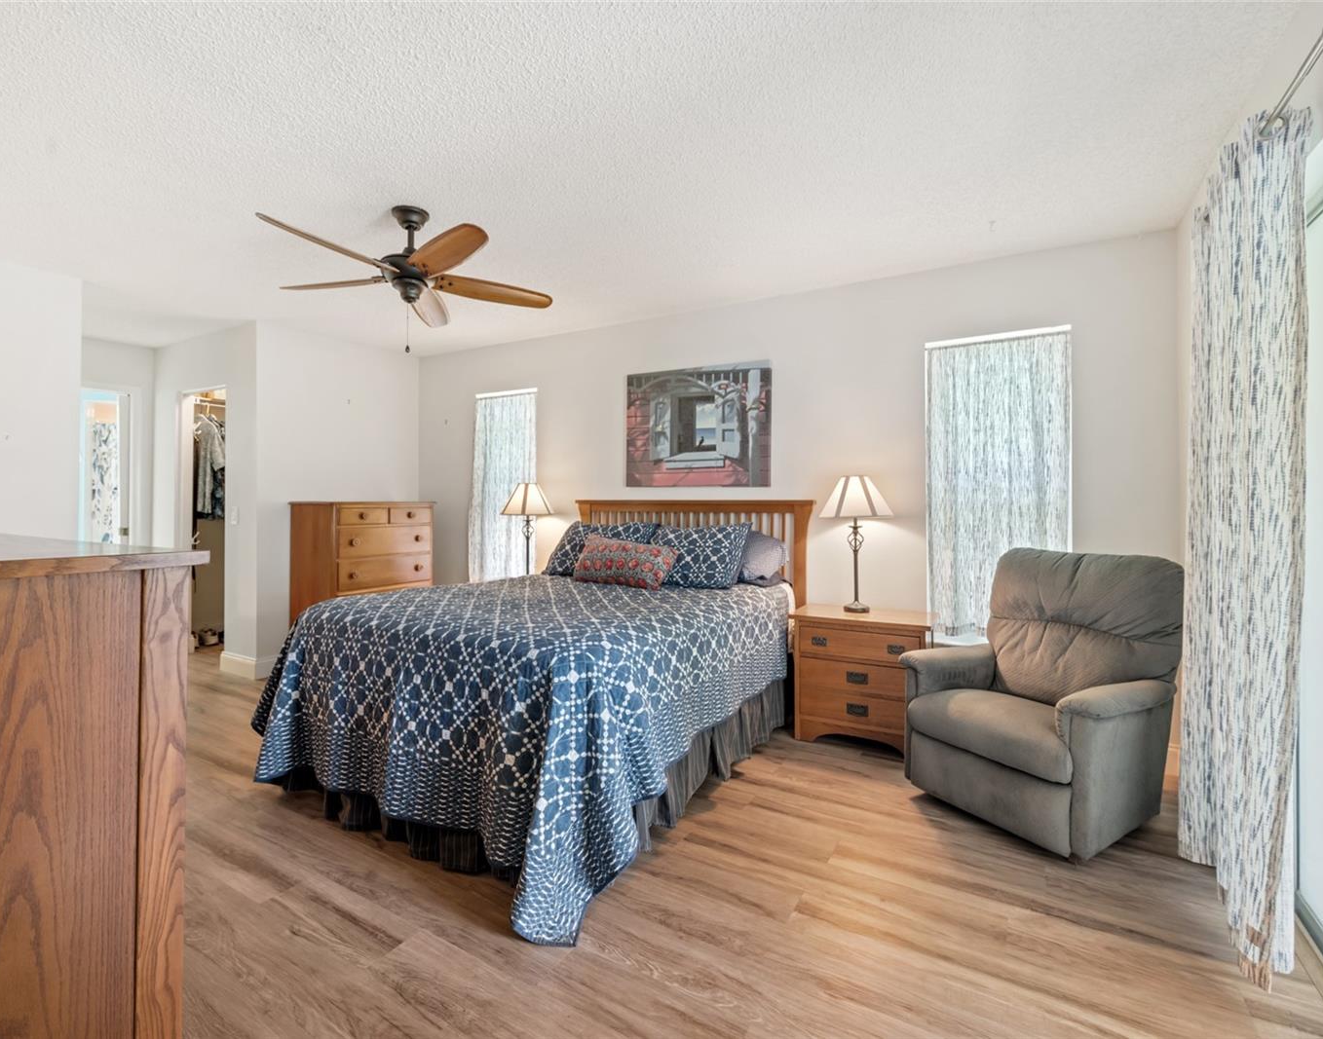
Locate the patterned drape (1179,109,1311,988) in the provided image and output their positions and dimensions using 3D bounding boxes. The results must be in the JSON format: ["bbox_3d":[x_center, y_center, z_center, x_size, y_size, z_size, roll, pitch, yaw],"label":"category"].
[{"bbox_3d":[1.654,0.075,1.757,0.140,2.140,0.700,1,0,30],"label":"patterned drape"}]

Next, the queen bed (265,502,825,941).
[{"bbox_3d":[-0.394,0.501,2.917,1.740,1.235,2.190,1,0,30],"label":"queen bed"}]

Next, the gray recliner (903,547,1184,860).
[{"bbox_3d":[1.536,0.636,2.469,0.830,1.010,0.790,0,0,-30],"label":"gray recliner"}]

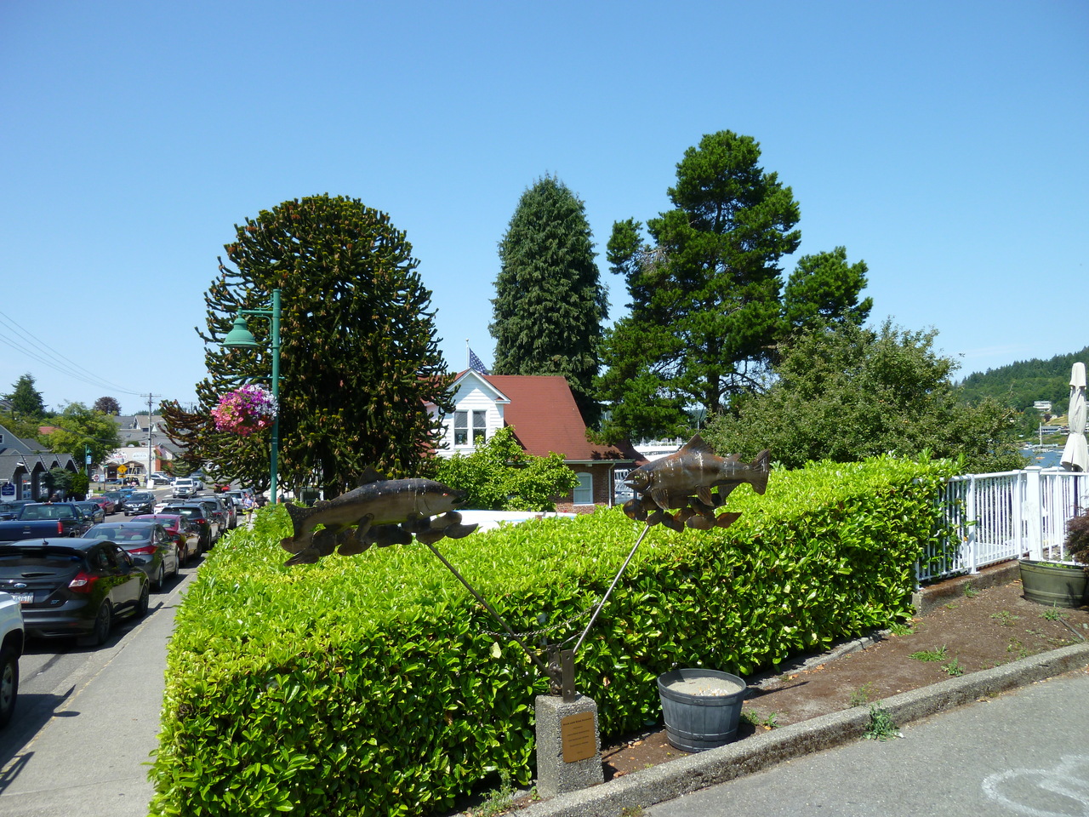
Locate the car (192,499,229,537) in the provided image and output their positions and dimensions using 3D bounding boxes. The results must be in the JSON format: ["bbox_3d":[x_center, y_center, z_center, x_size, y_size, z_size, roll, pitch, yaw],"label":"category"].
[{"bbox_3d":[-15.343,4.874,35.649,1.840,1.700,4.600,1,-4,-19],"label":"car"}]

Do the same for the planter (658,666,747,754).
[{"bbox_3d":[0.955,1.825,4.750,0.530,0.352,0.530,0,-1,0],"label":"planter"}]

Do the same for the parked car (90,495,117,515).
[{"bbox_3d":[-32.010,7.114,56.694,1.800,1.420,4.600,1,-4,-22],"label":"parked car"}]

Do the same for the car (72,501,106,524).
[{"bbox_3d":[-28.770,6.490,49.052,1.800,1.430,4.600,1,-5,-19],"label":"car"}]

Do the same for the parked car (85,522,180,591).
[{"bbox_3d":[-9.718,3.451,18.407,1.800,1.440,4.570,1,-6,-18],"label":"parked car"}]

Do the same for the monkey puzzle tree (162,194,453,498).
[{"bbox_3d":[-6.493,-0.738,21.370,8.000,10.226,7.800,0,-1,0],"label":"monkey puzzle tree"}]

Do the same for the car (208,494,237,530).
[{"bbox_3d":[-17.038,5.390,41.046,1.840,1.720,4.600,1,-4,-19],"label":"car"}]

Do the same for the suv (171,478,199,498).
[{"bbox_3d":[-39.299,8.746,86.404,2.030,1.960,5.700,1,-3,-19],"label":"suv"}]

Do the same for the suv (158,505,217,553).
[{"bbox_3d":[-13.533,4.463,29.801,1.840,1.690,4.600,1,-5,-19],"label":"suv"}]

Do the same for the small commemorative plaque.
[{"bbox_3d":[0.189,1.831,4.380,0.197,0.241,0.015,1,-6,-27],"label":"small commemorative plaque"}]

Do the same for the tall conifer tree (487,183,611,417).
[{"bbox_3d":[0.254,-3.694,47.732,7.200,21.021,7.200,0,-1,0],"label":"tall conifer tree"}]

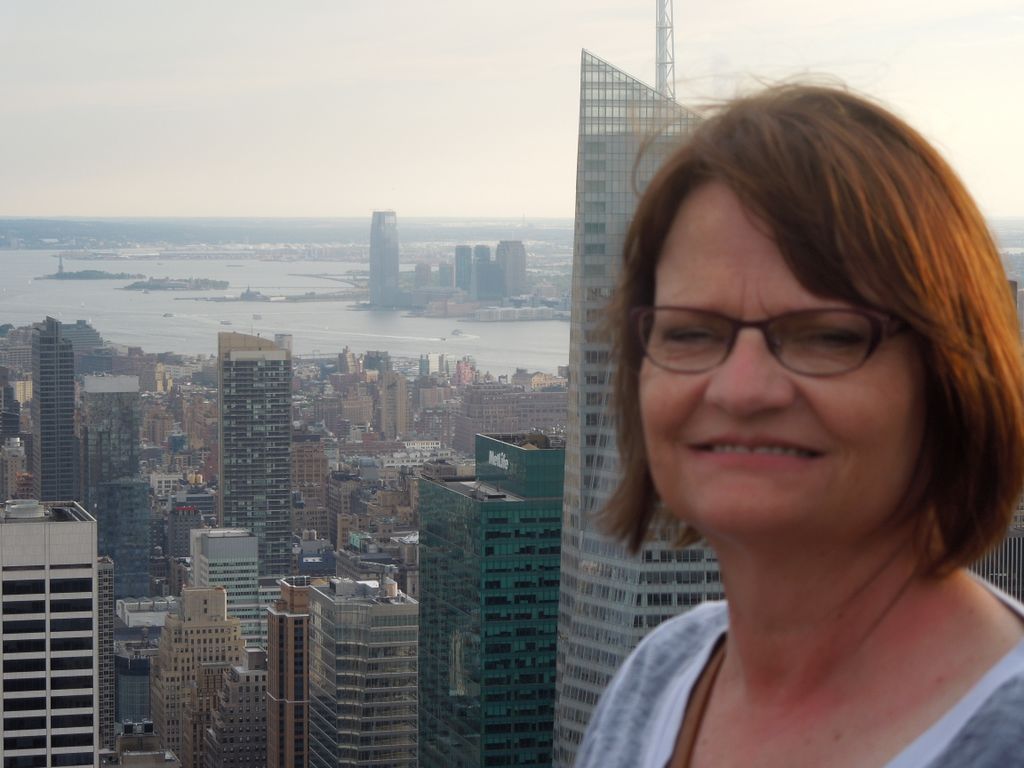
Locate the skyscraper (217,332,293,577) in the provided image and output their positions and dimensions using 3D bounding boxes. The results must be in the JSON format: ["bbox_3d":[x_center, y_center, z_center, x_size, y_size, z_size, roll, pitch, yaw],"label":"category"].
[{"bbox_3d":[-144.000,67.300,1476.400,38.000,190.000,21.000,-1,4,-16],"label":"skyscraper"}]

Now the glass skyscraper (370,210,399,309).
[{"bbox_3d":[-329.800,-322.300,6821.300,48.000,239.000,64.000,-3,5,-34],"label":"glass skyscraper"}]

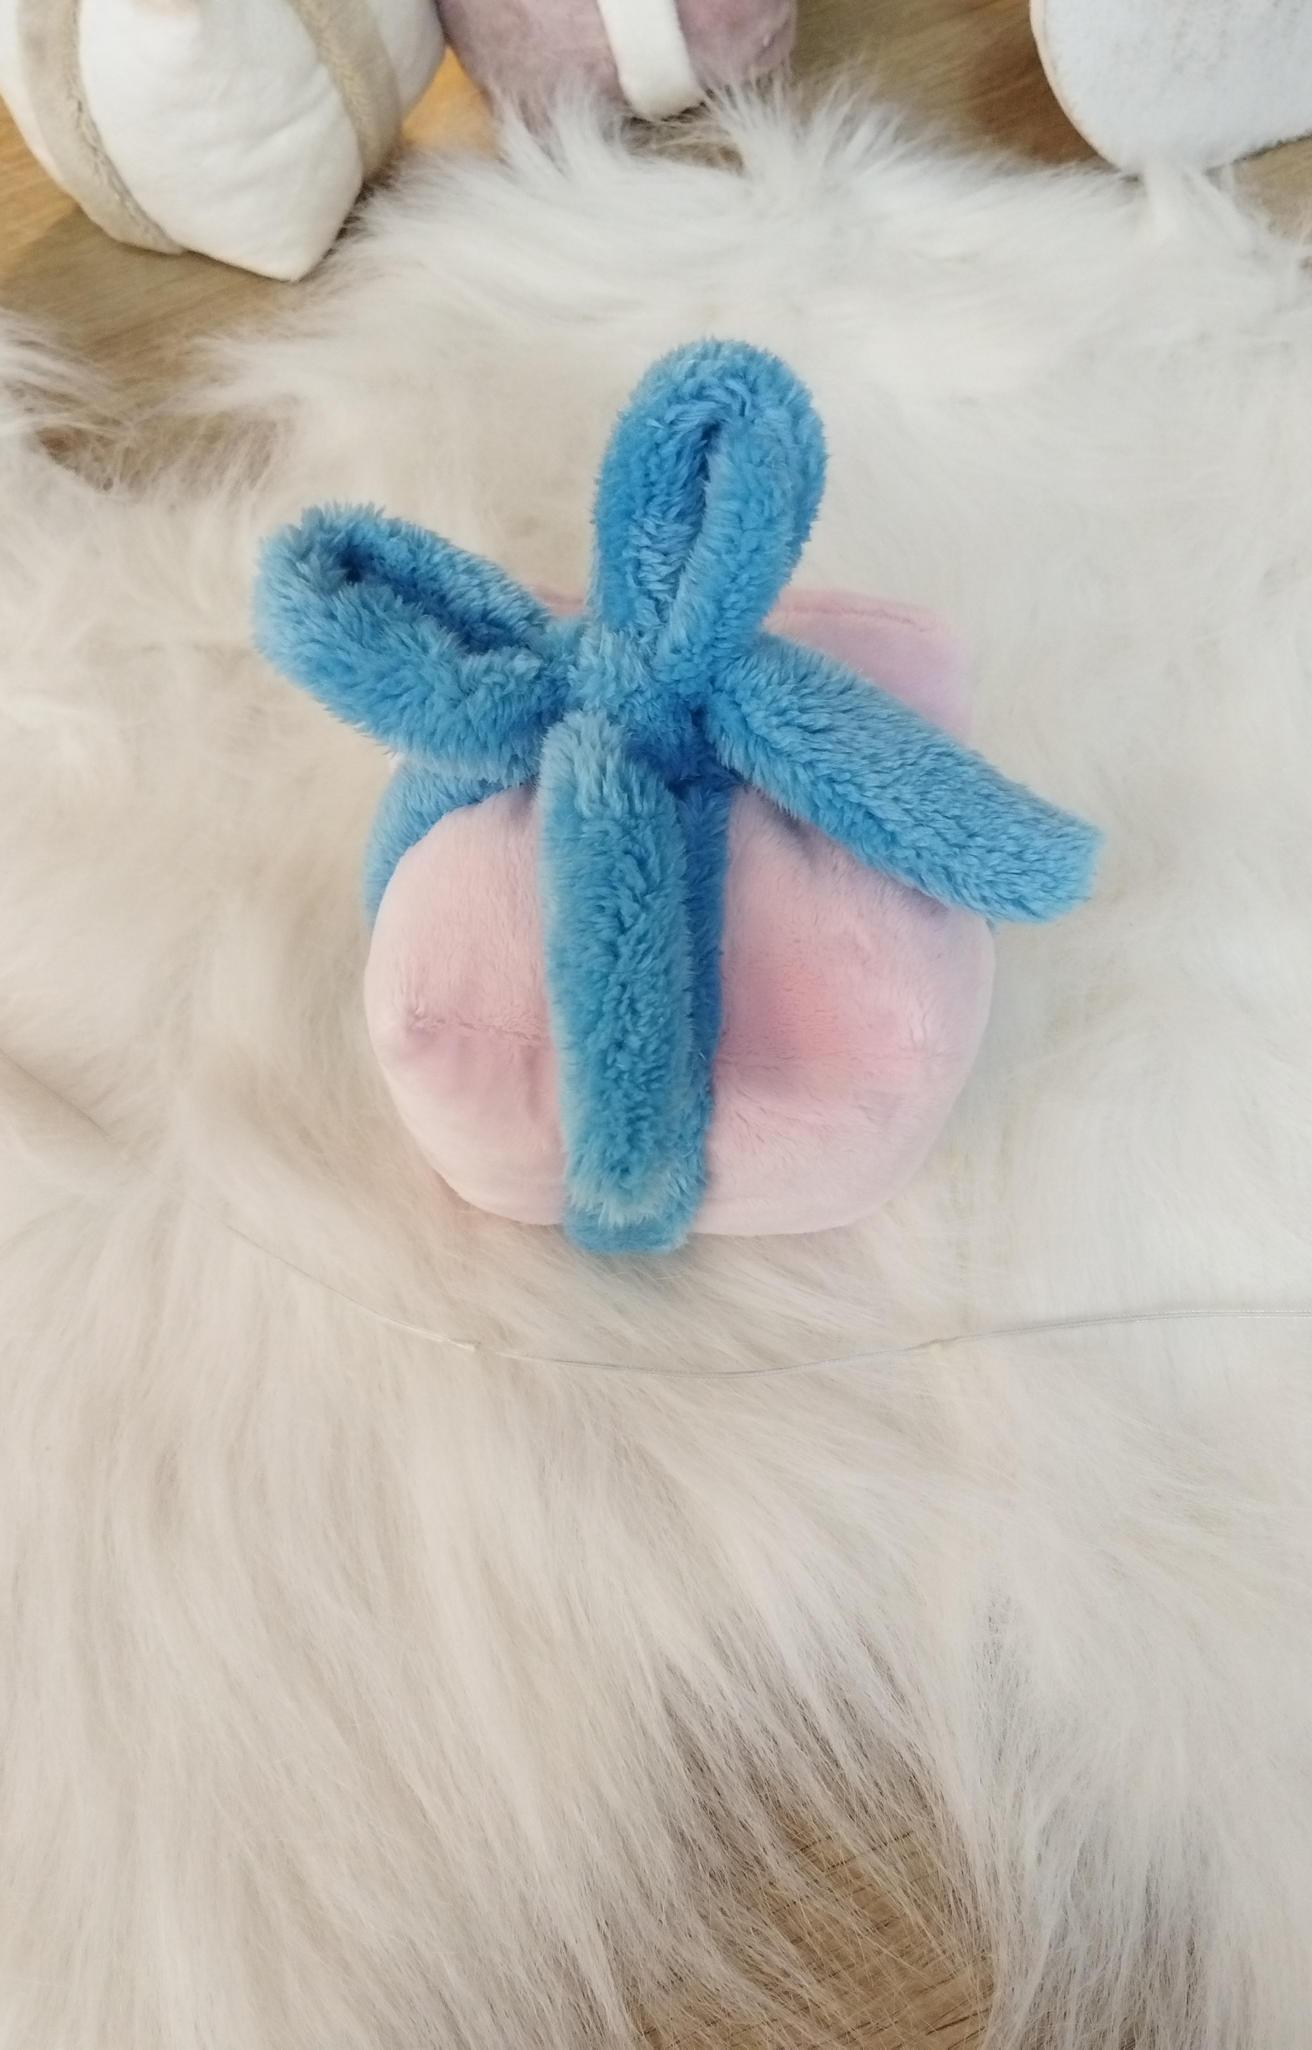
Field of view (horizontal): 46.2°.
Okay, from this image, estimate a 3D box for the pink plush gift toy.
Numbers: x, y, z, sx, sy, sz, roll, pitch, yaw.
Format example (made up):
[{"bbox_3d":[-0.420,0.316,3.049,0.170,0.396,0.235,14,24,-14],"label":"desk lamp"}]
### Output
[{"bbox_3d":[0.002,-0.042,0.316,0.162,0.147,0.136,6,53,4],"label":"pink plush gift toy"}]

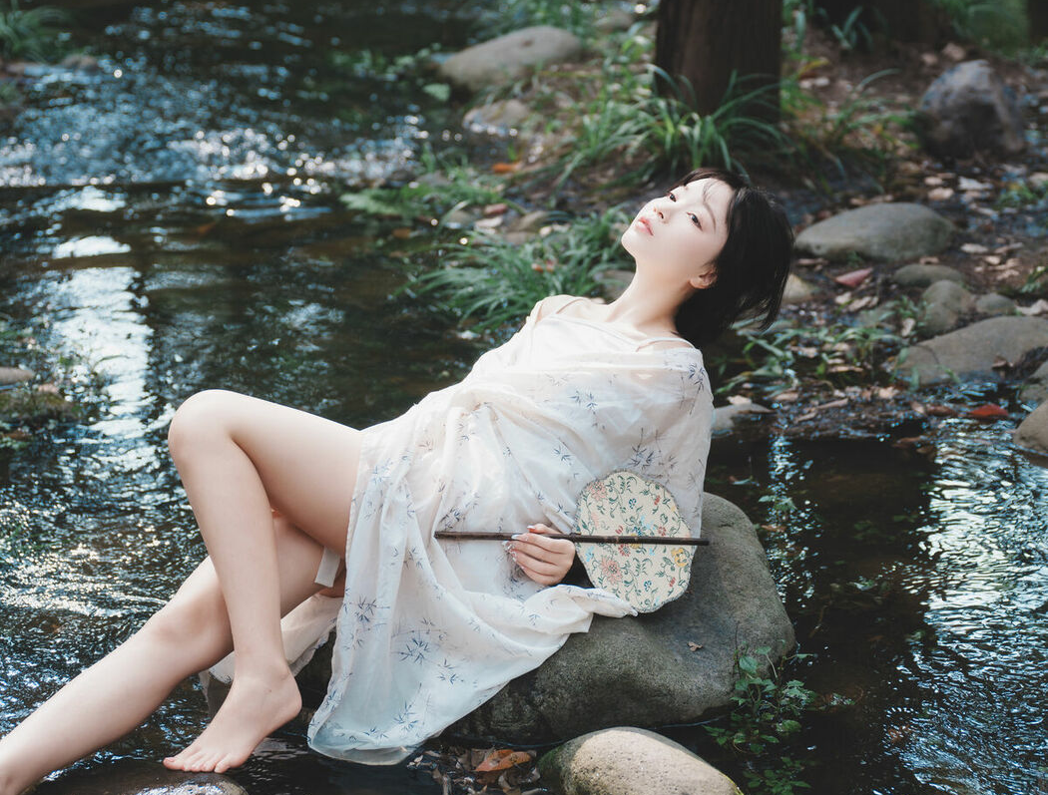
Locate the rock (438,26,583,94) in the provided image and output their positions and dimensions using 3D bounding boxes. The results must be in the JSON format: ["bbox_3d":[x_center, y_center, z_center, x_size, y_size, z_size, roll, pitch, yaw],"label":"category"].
[{"bbox_3d":[-0.034,-0.873,8.008,0.380,0.167,0.274,-5,19,-14],"label":"rock"}]

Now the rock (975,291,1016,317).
[{"bbox_3d":[0.928,-0.184,6.100,0.083,0.050,0.070,0,19,0],"label":"rock"}]

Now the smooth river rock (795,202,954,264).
[{"bbox_3d":[0.718,-0.337,6.348,0.323,0.115,0.242,0,19,0],"label":"smooth river rock"}]

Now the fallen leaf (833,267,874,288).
[{"bbox_3d":[0.665,-0.240,6.250,0.083,0.030,0.065,0,19,0],"label":"fallen leaf"}]

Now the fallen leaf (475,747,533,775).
[{"bbox_3d":[-0.028,0.499,4.261,0.085,0.022,0.050,-8,20,-24],"label":"fallen leaf"}]

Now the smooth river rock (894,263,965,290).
[{"bbox_3d":[0.814,-0.243,6.220,0.145,0.055,0.110,0,19,0],"label":"smooth river rock"}]

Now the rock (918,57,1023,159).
[{"bbox_3d":[0.982,-0.632,6.808,0.235,0.221,0.212,0,19,0],"label":"rock"}]

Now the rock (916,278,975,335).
[{"bbox_3d":[0.821,-0.175,6.020,0.113,0.100,0.115,0,19,0],"label":"rock"}]

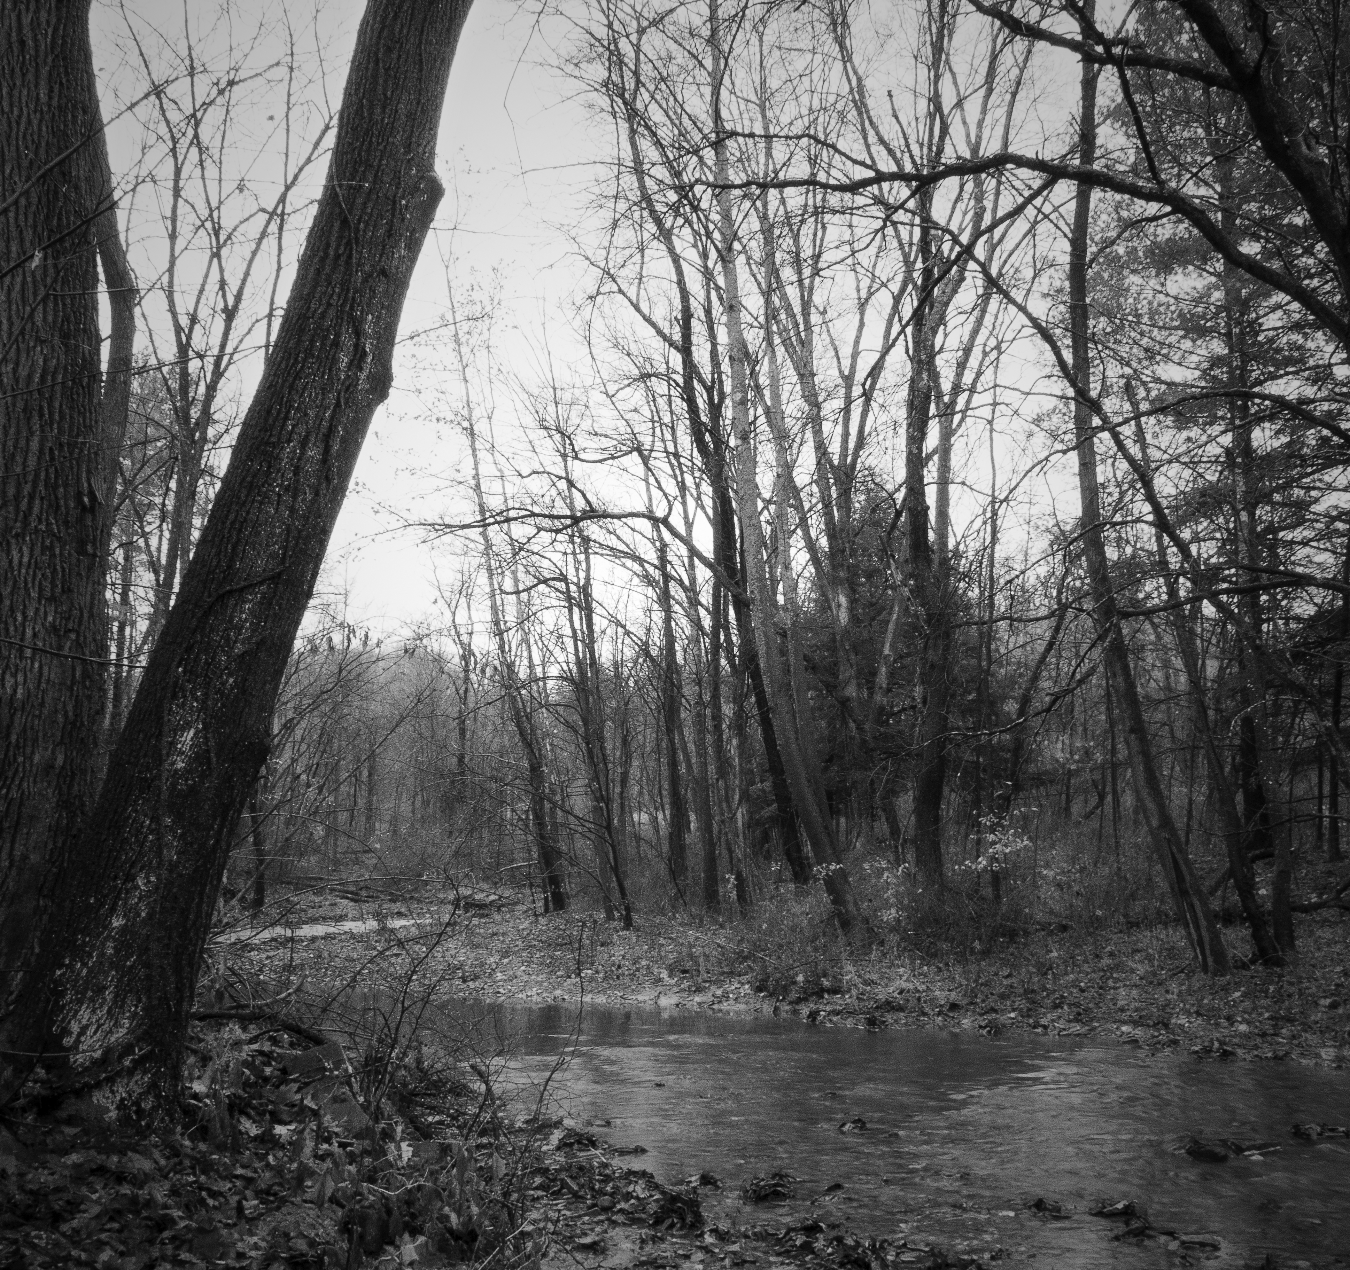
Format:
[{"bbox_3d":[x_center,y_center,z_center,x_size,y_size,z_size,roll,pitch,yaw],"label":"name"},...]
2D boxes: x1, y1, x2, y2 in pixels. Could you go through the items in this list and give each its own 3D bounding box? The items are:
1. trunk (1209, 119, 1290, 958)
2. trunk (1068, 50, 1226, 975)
[{"bbox_3d":[5.211,-1.030,11.470,0.250,7.720,0.230,-1,-7,0],"label":"trunk"},{"bbox_3d":[3.729,-1.162,10.264,0.600,7.640,0.360,-5,-7,-1],"label":"trunk"}]

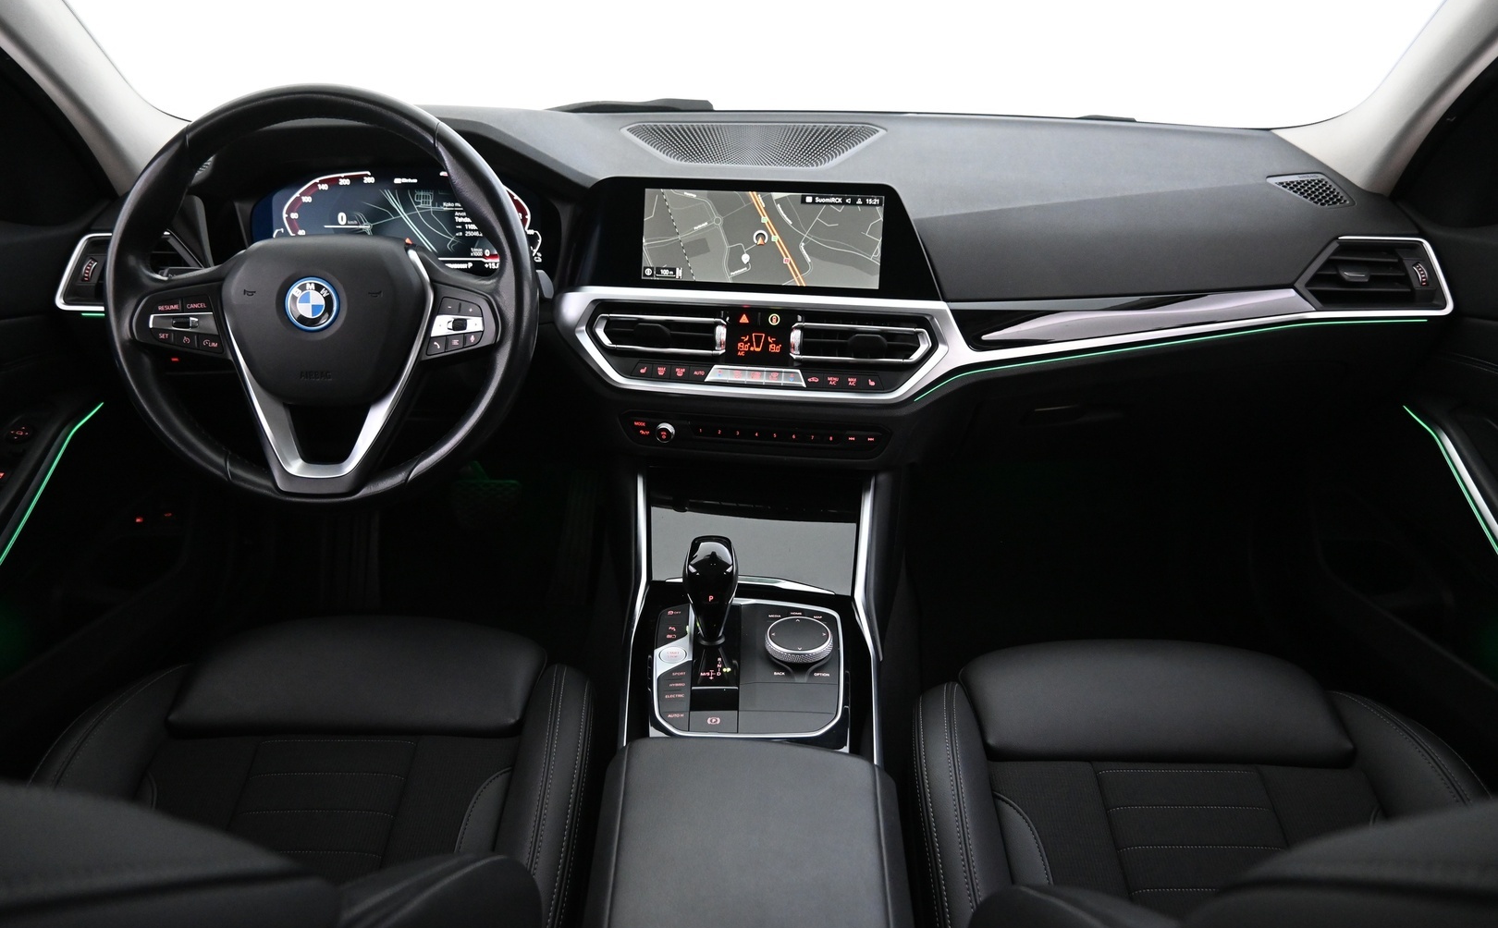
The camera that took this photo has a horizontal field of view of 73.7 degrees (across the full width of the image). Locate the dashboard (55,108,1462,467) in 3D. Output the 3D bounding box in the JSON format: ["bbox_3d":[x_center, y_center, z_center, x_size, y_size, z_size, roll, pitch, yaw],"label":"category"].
[{"bbox_3d":[0.010,-0.243,1.238,1.440,0.330,0.560,0,23,0],"label":"dashboard"}]

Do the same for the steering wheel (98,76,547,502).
[{"bbox_3d":[-0.378,-0.150,0.902,0.372,0.368,0.105,0,-1,-2],"label":"steering wheel"}]

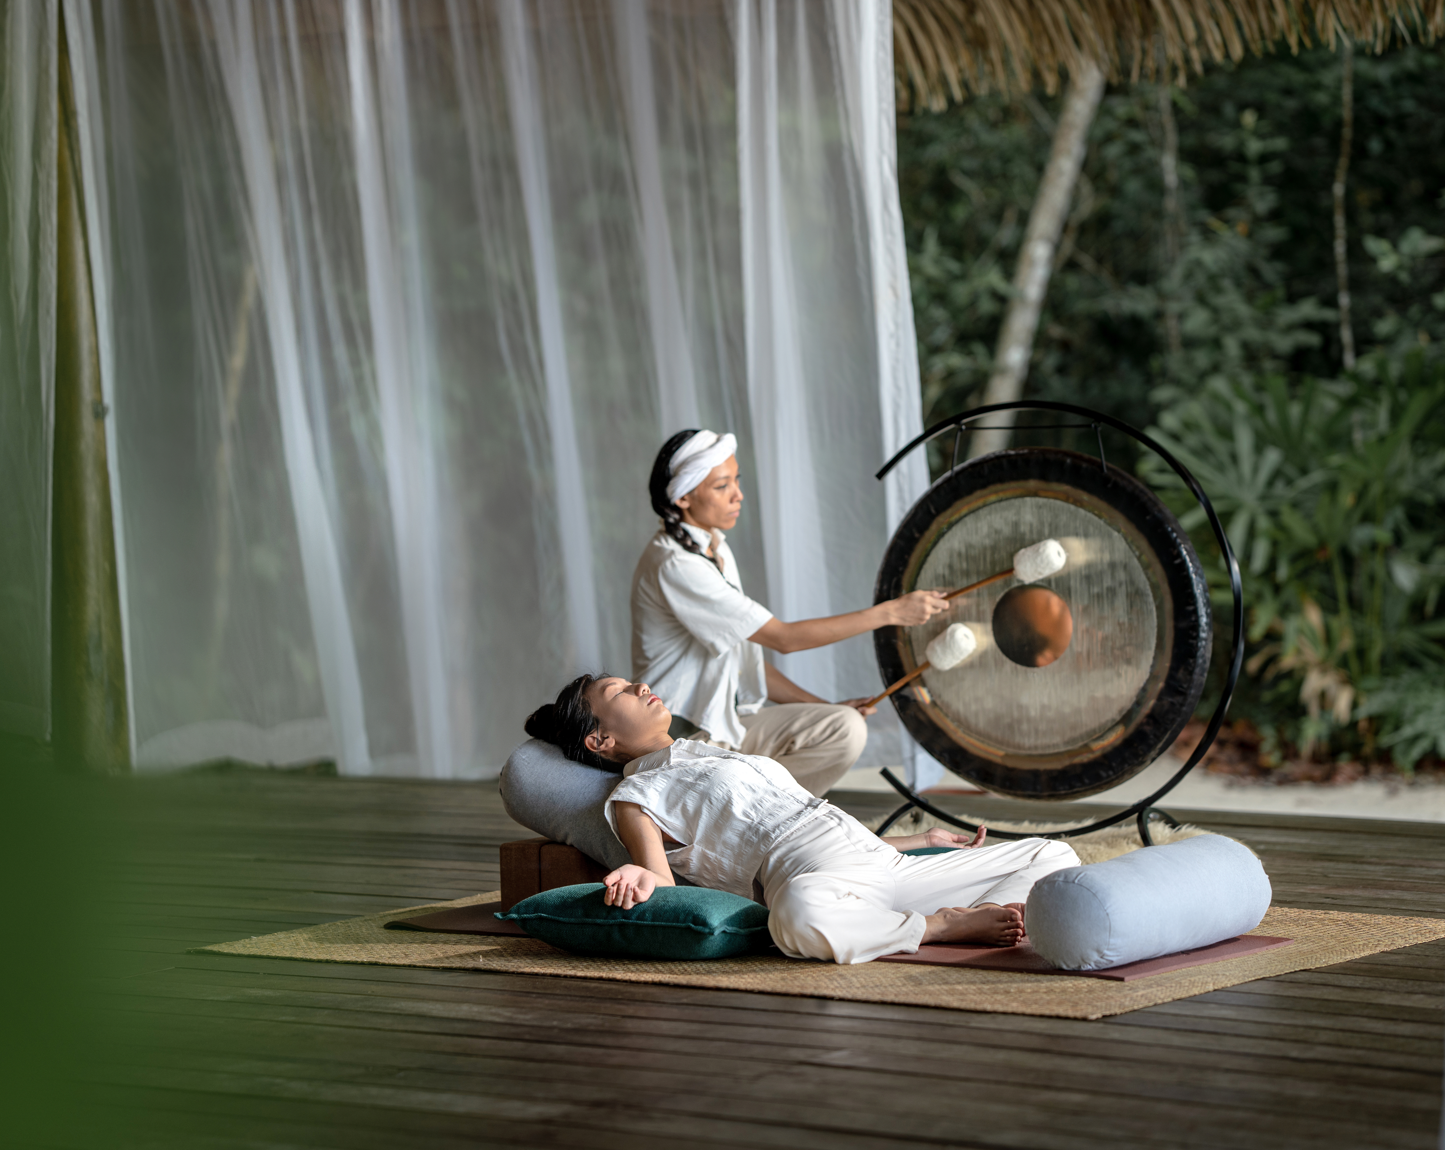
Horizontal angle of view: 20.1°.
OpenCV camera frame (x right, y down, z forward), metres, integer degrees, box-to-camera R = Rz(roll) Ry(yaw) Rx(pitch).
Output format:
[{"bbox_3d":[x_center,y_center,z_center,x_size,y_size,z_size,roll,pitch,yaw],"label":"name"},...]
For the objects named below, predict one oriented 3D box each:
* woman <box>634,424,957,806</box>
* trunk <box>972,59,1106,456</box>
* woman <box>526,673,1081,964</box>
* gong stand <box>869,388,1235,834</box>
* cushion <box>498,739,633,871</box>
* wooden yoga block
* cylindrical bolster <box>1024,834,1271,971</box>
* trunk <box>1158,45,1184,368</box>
[{"bbox_3d":[0.154,0.174,9.620,0.750,1.000,0.600,-1,2,12],"label":"woman"},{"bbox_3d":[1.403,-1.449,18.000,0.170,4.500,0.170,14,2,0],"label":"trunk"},{"bbox_3d":[0.136,0.526,8.520,1.280,0.380,0.980,17,12,33],"label":"woman"},{"bbox_3d":[0.809,0.129,9.800,0.930,1.090,0.470,-1,2,17],"label":"gong stand"},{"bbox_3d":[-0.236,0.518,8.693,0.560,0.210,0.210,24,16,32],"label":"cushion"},{"bbox_3d":[-0.327,0.651,8.760,0.204,0.152,0.220,0,3,35],"label":"wooden yoga block"},{"bbox_3d":[0.827,0.631,7.840,0.212,0.212,0.620,0,3,37],"label":"cylindrical bolster"},{"bbox_3d":[2.152,-1.622,19.500,0.085,4.200,0.085,-3,2,0],"label":"trunk"}]

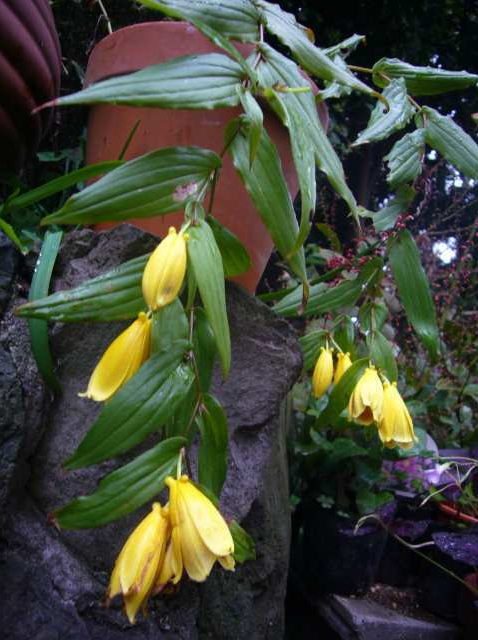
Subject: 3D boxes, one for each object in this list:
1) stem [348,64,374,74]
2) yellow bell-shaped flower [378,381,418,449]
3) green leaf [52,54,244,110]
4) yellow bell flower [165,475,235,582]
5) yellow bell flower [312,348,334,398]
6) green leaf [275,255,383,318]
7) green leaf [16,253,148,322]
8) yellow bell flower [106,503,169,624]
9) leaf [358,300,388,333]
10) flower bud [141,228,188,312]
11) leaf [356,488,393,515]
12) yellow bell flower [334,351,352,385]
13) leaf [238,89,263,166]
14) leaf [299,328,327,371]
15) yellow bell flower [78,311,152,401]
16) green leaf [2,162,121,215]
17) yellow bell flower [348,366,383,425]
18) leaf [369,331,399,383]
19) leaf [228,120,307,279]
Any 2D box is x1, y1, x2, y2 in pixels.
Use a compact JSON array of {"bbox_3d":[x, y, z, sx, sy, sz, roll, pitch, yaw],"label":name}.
[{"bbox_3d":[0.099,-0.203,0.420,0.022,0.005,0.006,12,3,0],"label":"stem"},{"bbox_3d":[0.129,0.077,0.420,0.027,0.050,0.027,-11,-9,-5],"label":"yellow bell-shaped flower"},{"bbox_3d":[-0.064,-0.164,0.370,0.141,0.033,0.030,-12,0,-8],"label":"green leaf"},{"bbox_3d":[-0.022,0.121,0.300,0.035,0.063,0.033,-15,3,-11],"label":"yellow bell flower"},{"bbox_3d":[0.105,0.066,0.650,0.027,0.063,0.027,10,0,0],"label":"yellow bell flower"},{"bbox_3d":[0.093,-0.033,0.530,0.124,0.037,0.030,-24,0,-9],"label":"green leaf"},{"bbox_3d":[-0.110,-0.022,0.385,0.118,0.035,0.028,-13,0,-4],"label":"green leaf"},{"bbox_3d":[-0.070,0.169,0.360,0.035,0.078,0.035,14,-3,0],"label":"yellow bell flower"},{"bbox_3d":[0.137,-0.004,0.530,0.030,0.033,0.015,4,0,0],"label":"leaf"},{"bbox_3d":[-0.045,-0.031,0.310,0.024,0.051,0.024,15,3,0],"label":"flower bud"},{"bbox_3d":[0.257,0.344,0.980,0.070,0.046,0.040,0,18,0],"label":"leaf"},{"bbox_3d":[0.132,0.064,0.660,0.024,0.047,0.024,12,0,0],"label":"yellow bell flower"},{"bbox_3d":[0.009,-0.145,0.390,0.018,0.058,0.017,-7,0,-6],"label":"leaf"},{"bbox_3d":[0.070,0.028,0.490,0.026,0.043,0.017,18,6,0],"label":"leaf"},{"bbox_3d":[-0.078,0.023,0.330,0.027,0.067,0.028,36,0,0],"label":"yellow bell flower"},{"bbox_3d":[-0.160,-0.120,0.470,0.115,0.018,0.025,-21,0,0],"label":"green leaf"},{"bbox_3d":[0.126,0.074,0.510,0.034,0.054,0.037,10,0,0],"label":"yellow bell flower"},{"bbox_3d":[0.147,0.037,0.530,0.025,0.058,0.018,-23,0,0],"label":"leaf"},{"bbox_3d":[0.022,-0.098,0.420,0.040,0.132,0.028,-21,-3,-10],"label":"leaf"}]

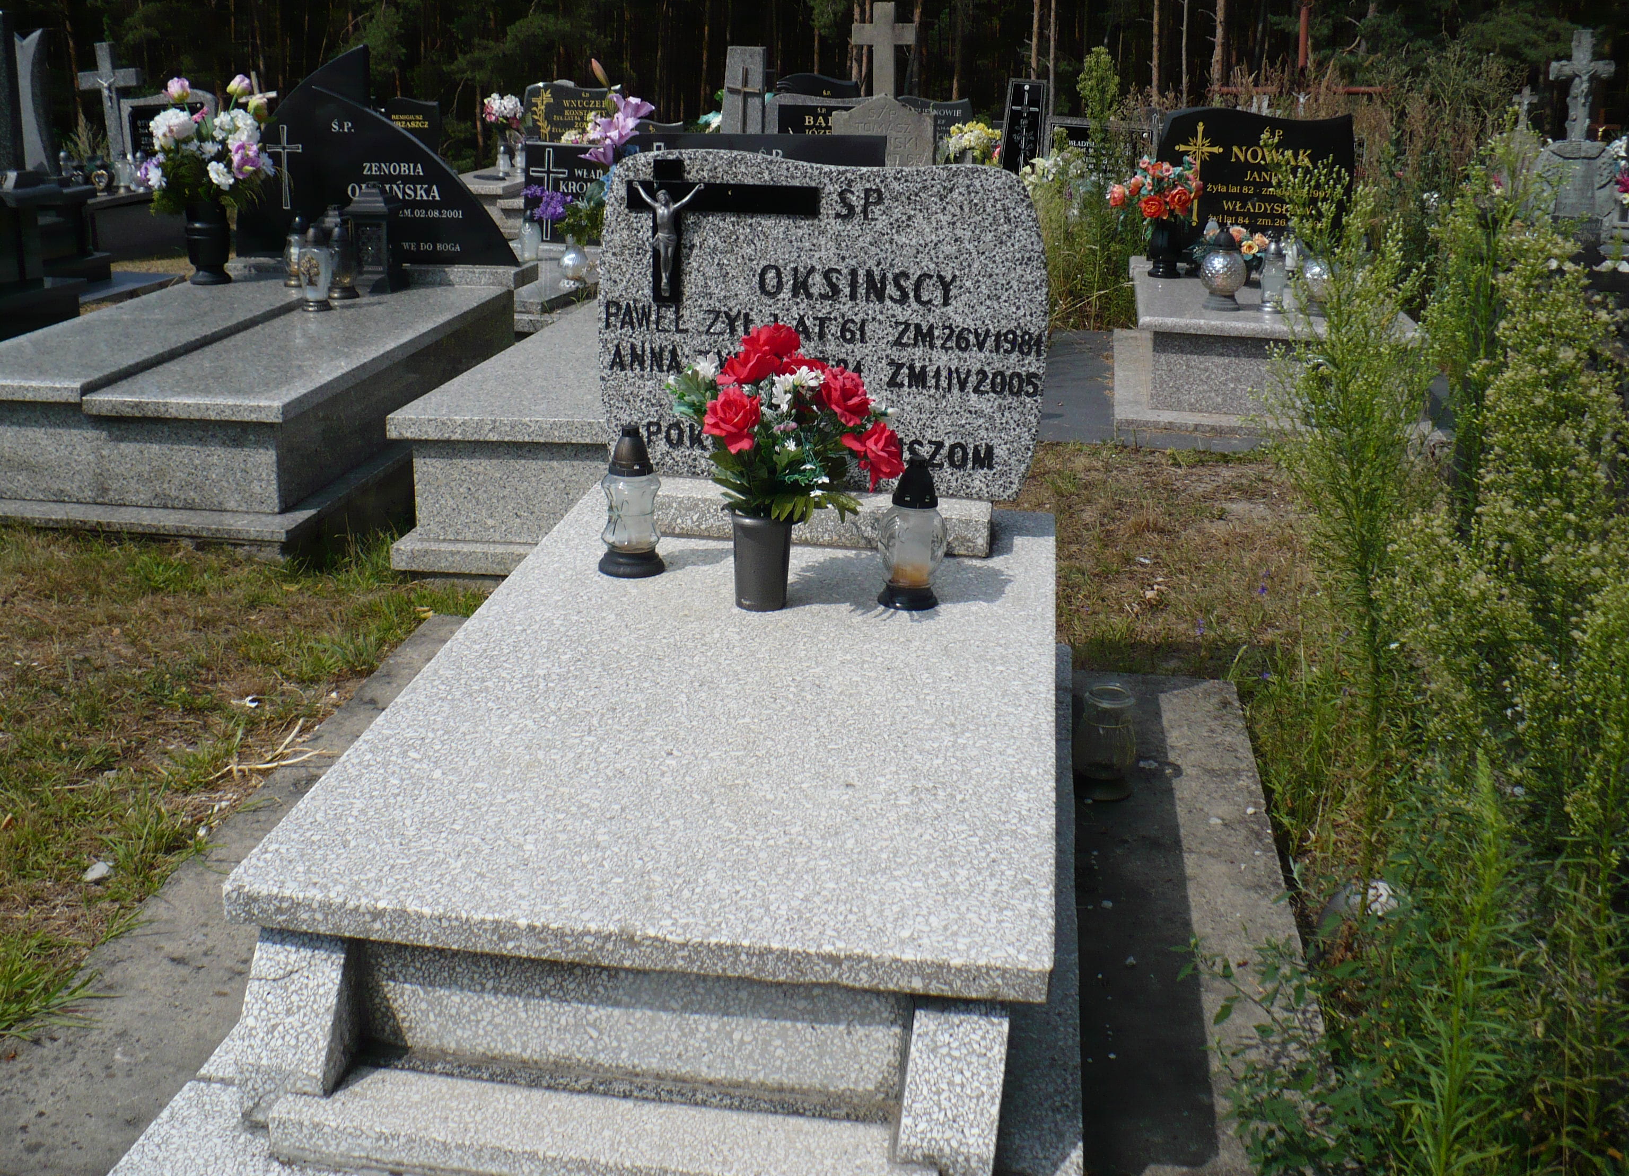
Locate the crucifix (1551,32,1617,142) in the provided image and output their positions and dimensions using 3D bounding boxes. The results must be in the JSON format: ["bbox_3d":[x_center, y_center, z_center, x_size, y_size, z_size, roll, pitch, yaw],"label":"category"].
[{"bbox_3d":[4.635,-3.027,10.500,0.360,0.660,0.120,3,18,8],"label":"crucifix"}]

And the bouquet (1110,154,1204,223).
[{"bbox_3d":[1.314,-1.530,6.720,0.360,0.270,0.310,3,18,9],"label":"bouquet"}]

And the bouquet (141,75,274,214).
[{"bbox_3d":[-2.136,-1.559,6.120,0.430,0.460,0.360,4,18,10],"label":"bouquet"}]

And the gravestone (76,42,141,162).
[{"bbox_3d":[-3.833,-2.609,9.460,0.332,0.676,0.071,1,18,8],"label":"gravestone"}]

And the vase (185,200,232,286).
[{"bbox_3d":[-2.177,-1.240,6.250,0.165,0.300,0.165,4,18,10],"label":"vase"}]

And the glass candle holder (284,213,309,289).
[{"bbox_3d":[-1.833,-1.204,6.178,0.100,0.253,0.100,4,19,7],"label":"glass candle holder"}]

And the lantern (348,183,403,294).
[{"bbox_3d":[-1.552,-1.245,6.168,0.168,0.357,0.168,4,19,7],"label":"lantern"}]

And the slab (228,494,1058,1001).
[{"bbox_3d":[-0.096,0.118,2.829,0.967,0.046,1.799,4,19,6],"label":"slab"}]

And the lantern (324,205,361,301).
[{"bbox_3d":[-1.681,-1.190,6.200,0.128,0.310,0.128,4,18,10],"label":"lantern"}]

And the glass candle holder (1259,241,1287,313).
[{"bbox_3d":[1.607,-1.089,6.061,0.096,0.230,0.096,4,19,7],"label":"glass candle holder"}]

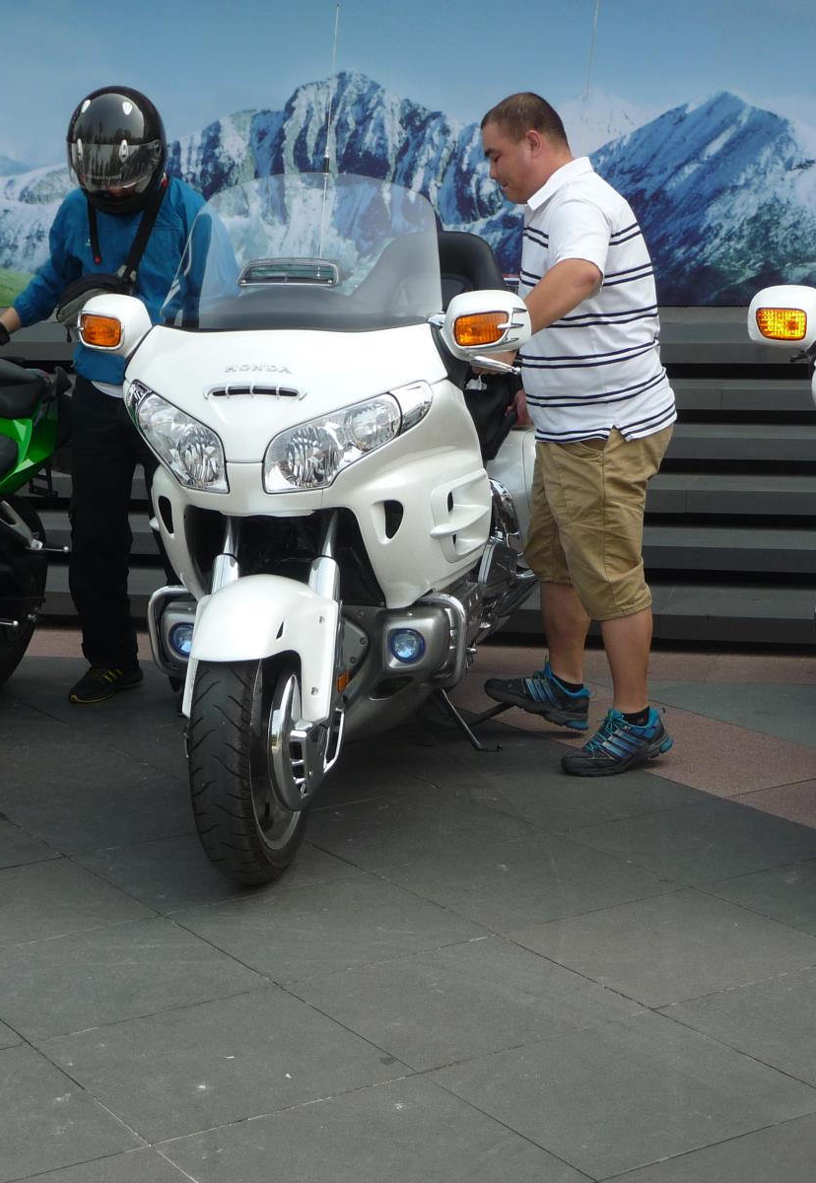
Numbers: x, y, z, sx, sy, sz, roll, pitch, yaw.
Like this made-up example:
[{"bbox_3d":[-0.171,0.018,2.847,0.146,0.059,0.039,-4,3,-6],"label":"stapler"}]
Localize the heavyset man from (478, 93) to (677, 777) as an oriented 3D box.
[{"bbox_3d":[0.432,-0.412,5.624,0.540,1.690,0.560,-3,10,-11],"label":"heavyset man"}]

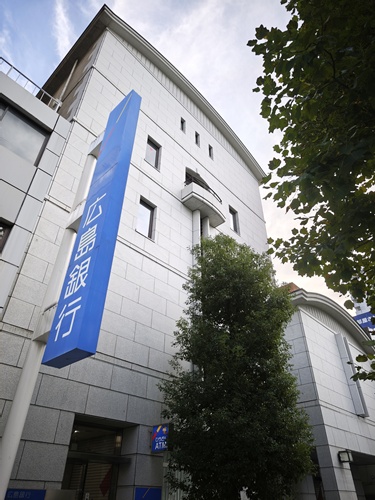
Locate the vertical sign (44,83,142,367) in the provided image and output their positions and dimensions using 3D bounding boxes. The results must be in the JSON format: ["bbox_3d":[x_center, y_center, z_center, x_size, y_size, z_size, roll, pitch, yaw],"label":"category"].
[{"bbox_3d":[-1.903,-1.265,7.692,1.081,7.591,0.337,-28,-45,34],"label":"vertical sign"}]

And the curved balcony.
[{"bbox_3d":[0.822,-2.109,15.288,0.799,1.036,2.338,-28,-45,34],"label":"curved balcony"}]

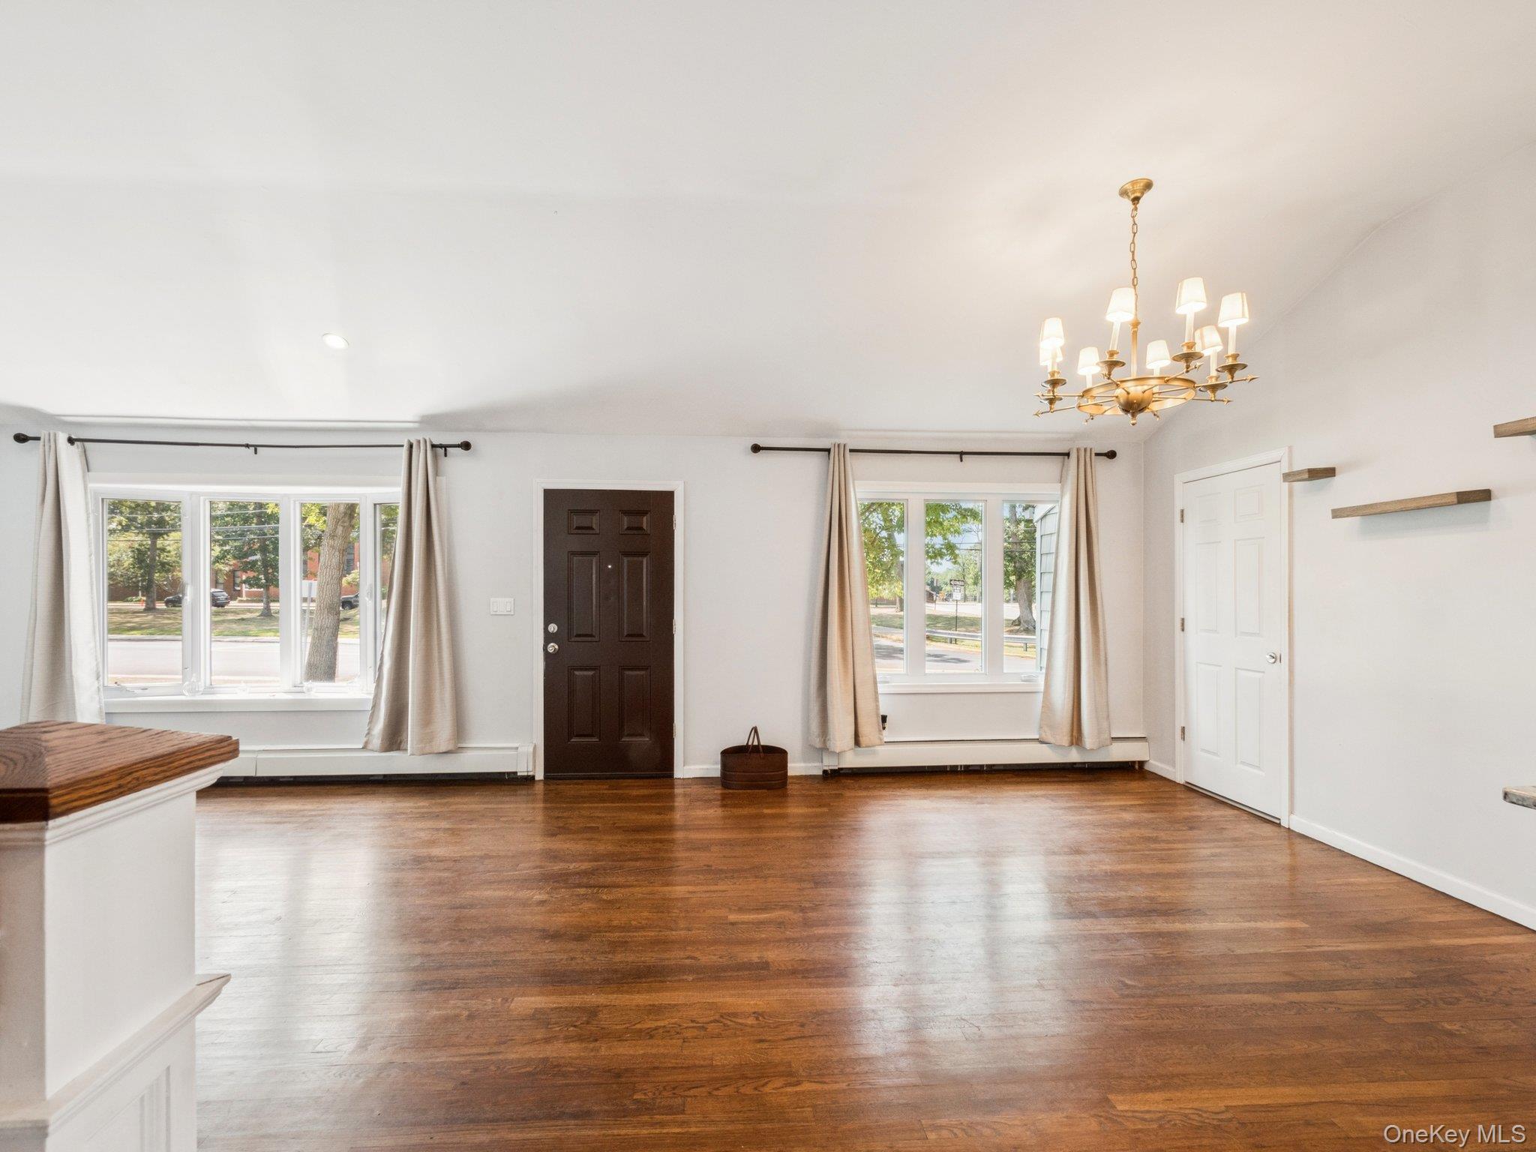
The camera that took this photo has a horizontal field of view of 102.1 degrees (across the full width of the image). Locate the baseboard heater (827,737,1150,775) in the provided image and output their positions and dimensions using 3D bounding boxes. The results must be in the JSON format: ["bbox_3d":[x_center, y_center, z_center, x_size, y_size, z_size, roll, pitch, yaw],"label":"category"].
[{"bbox_3d":[1.587,1.300,4.456,2.372,0.230,0.075,0,0,-3],"label":"baseboard heater"}]

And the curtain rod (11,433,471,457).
[{"bbox_3d":[-3.467,-0.873,4.133,2.928,0.100,0.110,0,0,-3],"label":"curtain rod"}]

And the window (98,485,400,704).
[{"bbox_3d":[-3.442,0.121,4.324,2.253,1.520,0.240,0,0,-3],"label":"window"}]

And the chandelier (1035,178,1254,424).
[{"bbox_3d":[1.597,-1.173,2.710,0.839,1.033,0.839,0,0,-3],"label":"chandelier"}]

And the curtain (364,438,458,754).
[{"bbox_3d":[-2.401,0.133,4.180,0.596,2.132,0.140,0,0,-3],"label":"curtain"}]

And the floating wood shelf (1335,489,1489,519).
[{"bbox_3d":[2.904,-0.311,2.830,0.169,0.048,0.507,0,0,-6],"label":"floating wood shelf"}]

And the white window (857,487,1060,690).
[{"bbox_3d":[1.385,0.083,4.535,1.846,1.524,0.180,0,0,-3],"label":"white window"}]

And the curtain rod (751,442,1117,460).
[{"bbox_3d":[1.190,-0.869,4.384,2.624,0.085,0.110,0,0,-3],"label":"curtain rod"}]

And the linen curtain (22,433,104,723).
[{"bbox_3d":[-4.600,0.137,4.062,0.518,2.134,0.140,0,0,-3],"label":"linen curtain"}]

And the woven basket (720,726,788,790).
[{"bbox_3d":[-0.094,1.225,4.250,0.455,0.390,0.240,0,0,-3],"label":"woven basket"}]

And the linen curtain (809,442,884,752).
[{"bbox_3d":[0.550,0.147,4.340,0.524,2.163,0.150,0,0,-3],"label":"linen curtain"}]

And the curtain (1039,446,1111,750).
[{"bbox_3d":[2.186,0.158,4.428,0.528,2.172,0.150,0,0,-3],"label":"curtain"}]

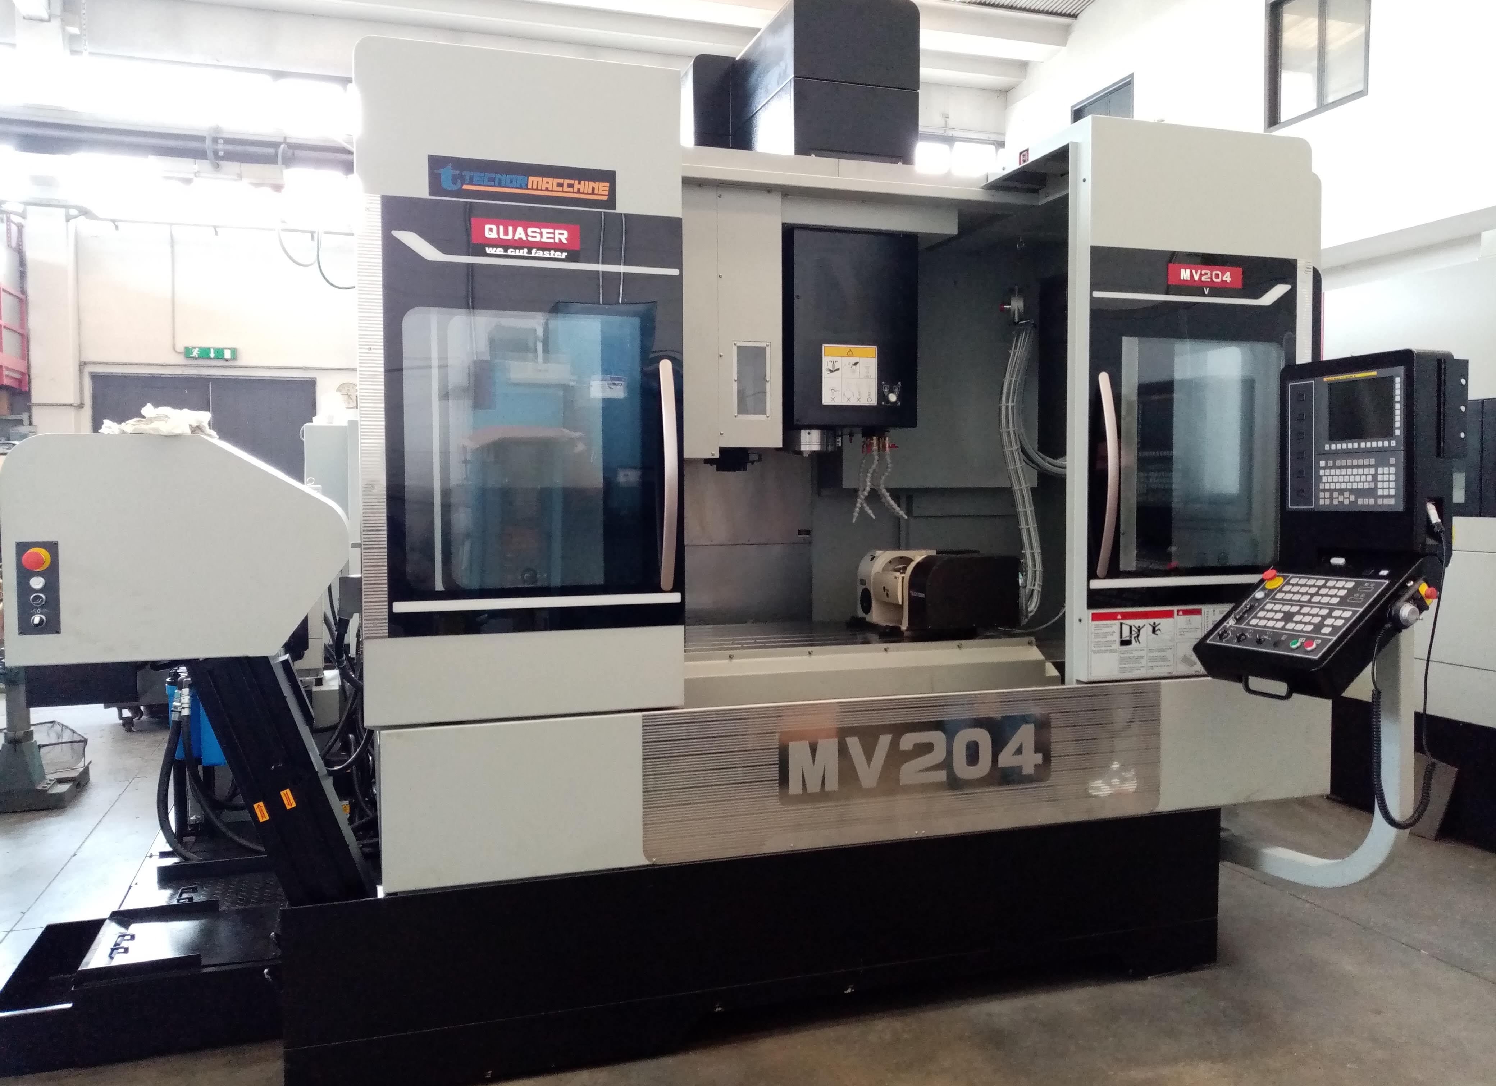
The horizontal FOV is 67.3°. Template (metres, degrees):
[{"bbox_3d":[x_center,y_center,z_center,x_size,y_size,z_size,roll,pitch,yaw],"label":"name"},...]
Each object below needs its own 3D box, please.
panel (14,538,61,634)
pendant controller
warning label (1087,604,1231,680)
[{"bbox_3d":[-1.543,0.100,2.435,0.082,0.203,0.050,-1,3,-18],"label":"panel"},{"bbox_3d":[1.577,-0.043,3.071,0.463,0.917,0.472,-1,3,-18],"label":"pendant controller"},{"bbox_3d":[1.218,0.291,3.304,0.499,0.193,0.010,-1,3,-18],"label":"warning label"}]

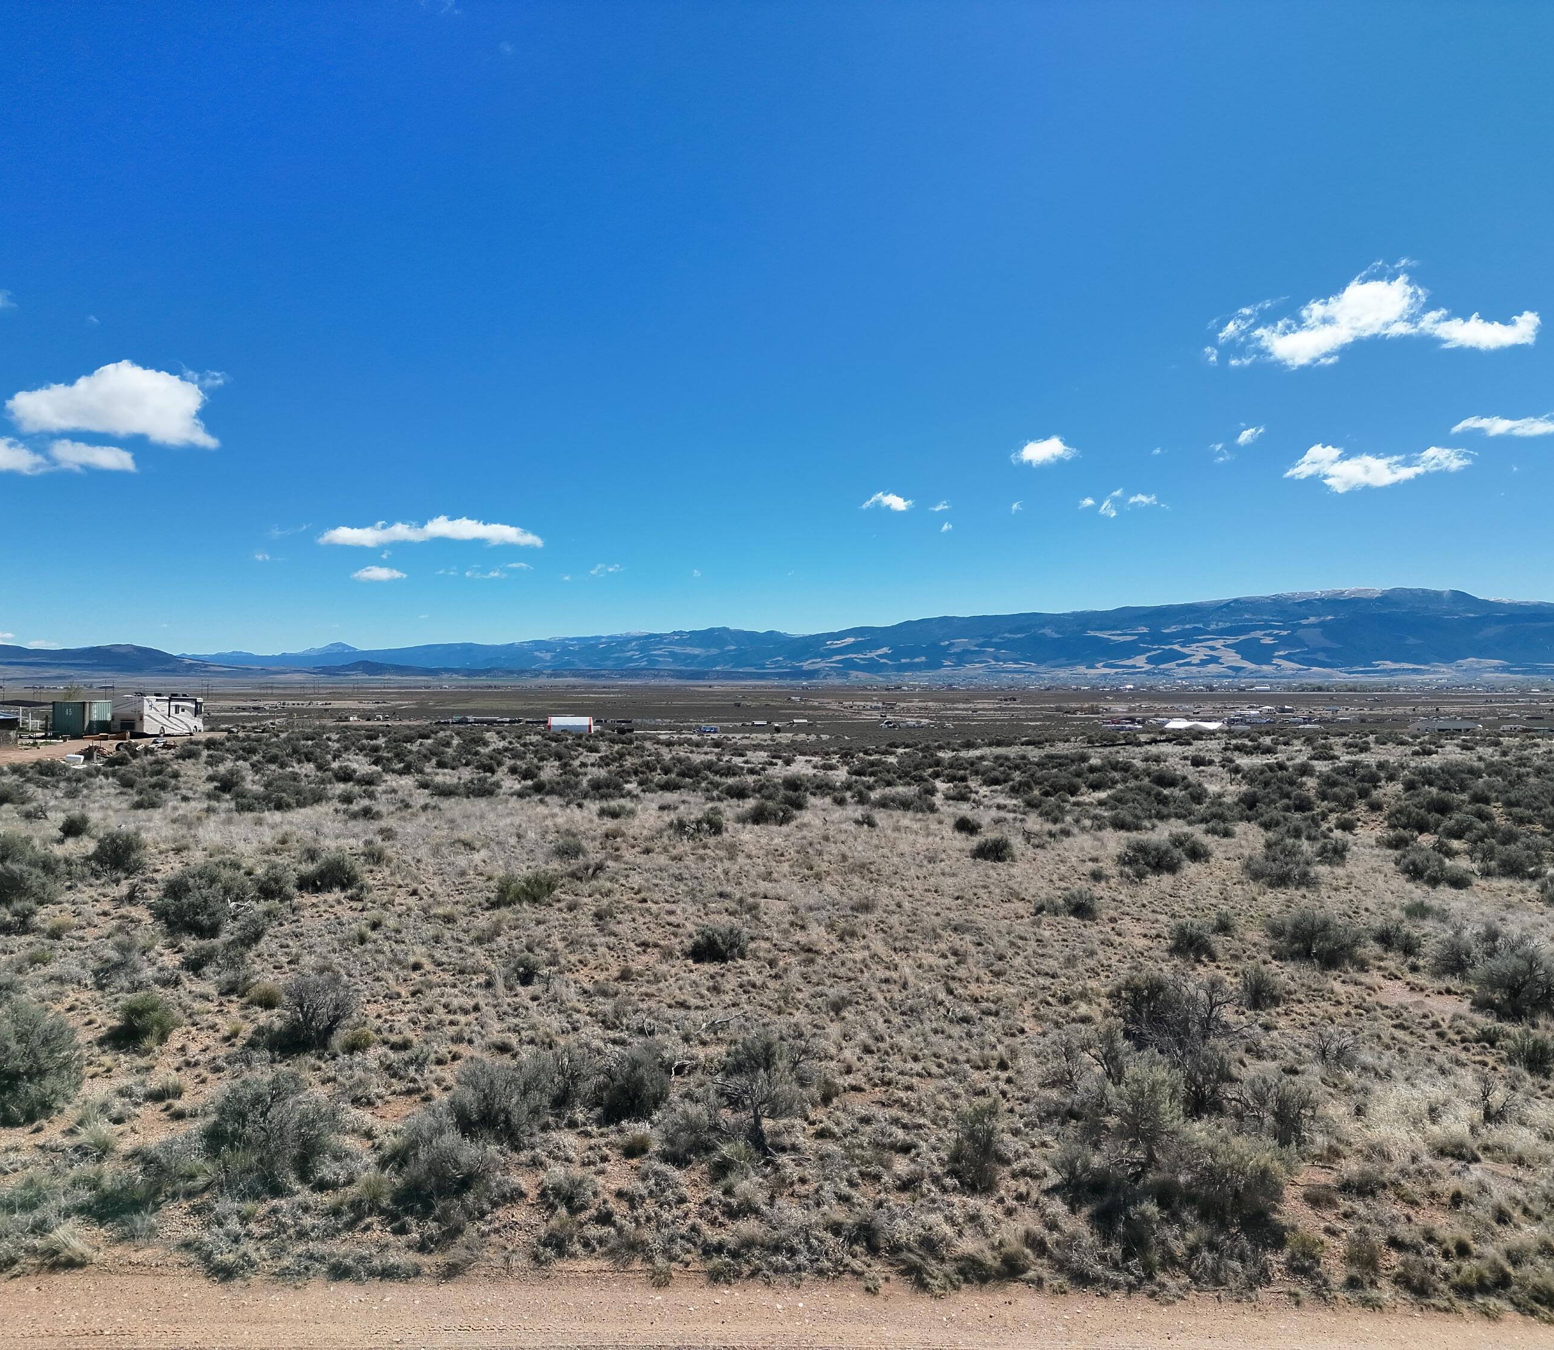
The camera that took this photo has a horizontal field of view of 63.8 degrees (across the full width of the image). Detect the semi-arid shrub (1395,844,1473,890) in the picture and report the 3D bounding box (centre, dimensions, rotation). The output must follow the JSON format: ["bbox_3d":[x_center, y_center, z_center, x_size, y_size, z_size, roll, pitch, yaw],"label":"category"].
[{"bbox_3d":[14.739,4.284,28.010,1.536,0.931,1.152,0,0,28],"label":"semi-arid shrub"}]

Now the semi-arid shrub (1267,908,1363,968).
[{"bbox_3d":[9.197,4.453,21.339,1.586,0.894,1.459,0,0,0],"label":"semi-arid shrub"}]

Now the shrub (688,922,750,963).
[{"bbox_3d":[-0.980,4.457,20.958,1.038,0.587,0.955,0,0,-3],"label":"shrub"}]

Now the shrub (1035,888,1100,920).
[{"bbox_3d":[5.547,4.343,23.898,1.212,0.510,0.969,0,0,0],"label":"shrub"}]

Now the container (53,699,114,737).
[{"bbox_3d":[-55.010,3.480,100.030,2.440,2.600,6.060,0,0,0],"label":"container"}]

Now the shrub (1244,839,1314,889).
[{"bbox_3d":[11.668,4.347,29.007,1.617,1.106,1.488,0,0,0],"label":"shrub"}]

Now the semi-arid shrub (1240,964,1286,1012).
[{"bbox_3d":[7.167,4.581,18.436,0.665,0.638,0.612,0,0,0],"label":"semi-arid shrub"}]

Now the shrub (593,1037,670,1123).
[{"bbox_3d":[-1.486,4.135,12.808,0.794,0.787,0.754,0,0,0],"label":"shrub"}]

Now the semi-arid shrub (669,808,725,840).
[{"bbox_3d":[-2.388,4.455,37.508,1.640,0.890,1.509,0,0,0],"label":"semi-arid shrub"}]

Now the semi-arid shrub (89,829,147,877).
[{"bbox_3d":[-15.700,4.217,29.742,1.245,1.066,1.145,0,0,-28],"label":"semi-arid shrub"}]

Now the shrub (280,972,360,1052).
[{"bbox_3d":[-5.881,4.290,16.061,0.969,0.920,0.891,0,0,-20],"label":"shrub"}]

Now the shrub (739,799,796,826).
[{"bbox_3d":[-0.289,4.319,39.477,1.779,0.751,1.423,0,0,0],"label":"shrub"}]

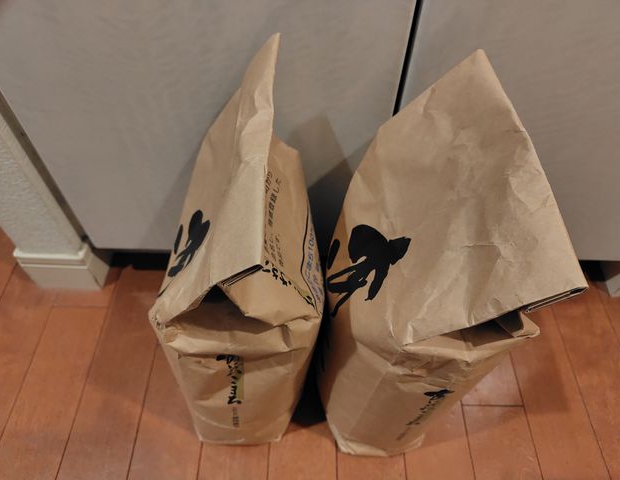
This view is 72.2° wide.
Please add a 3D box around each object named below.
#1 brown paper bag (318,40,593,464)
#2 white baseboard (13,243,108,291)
[{"bbox_3d":[0.077,0.053,0.410,0.129,0.380,0.223,2,54,-2],"label":"brown paper bag"},{"bbox_3d":[-0.340,0.033,0.589,0.091,0.074,0.036,2,54,-2],"label":"white baseboard"}]

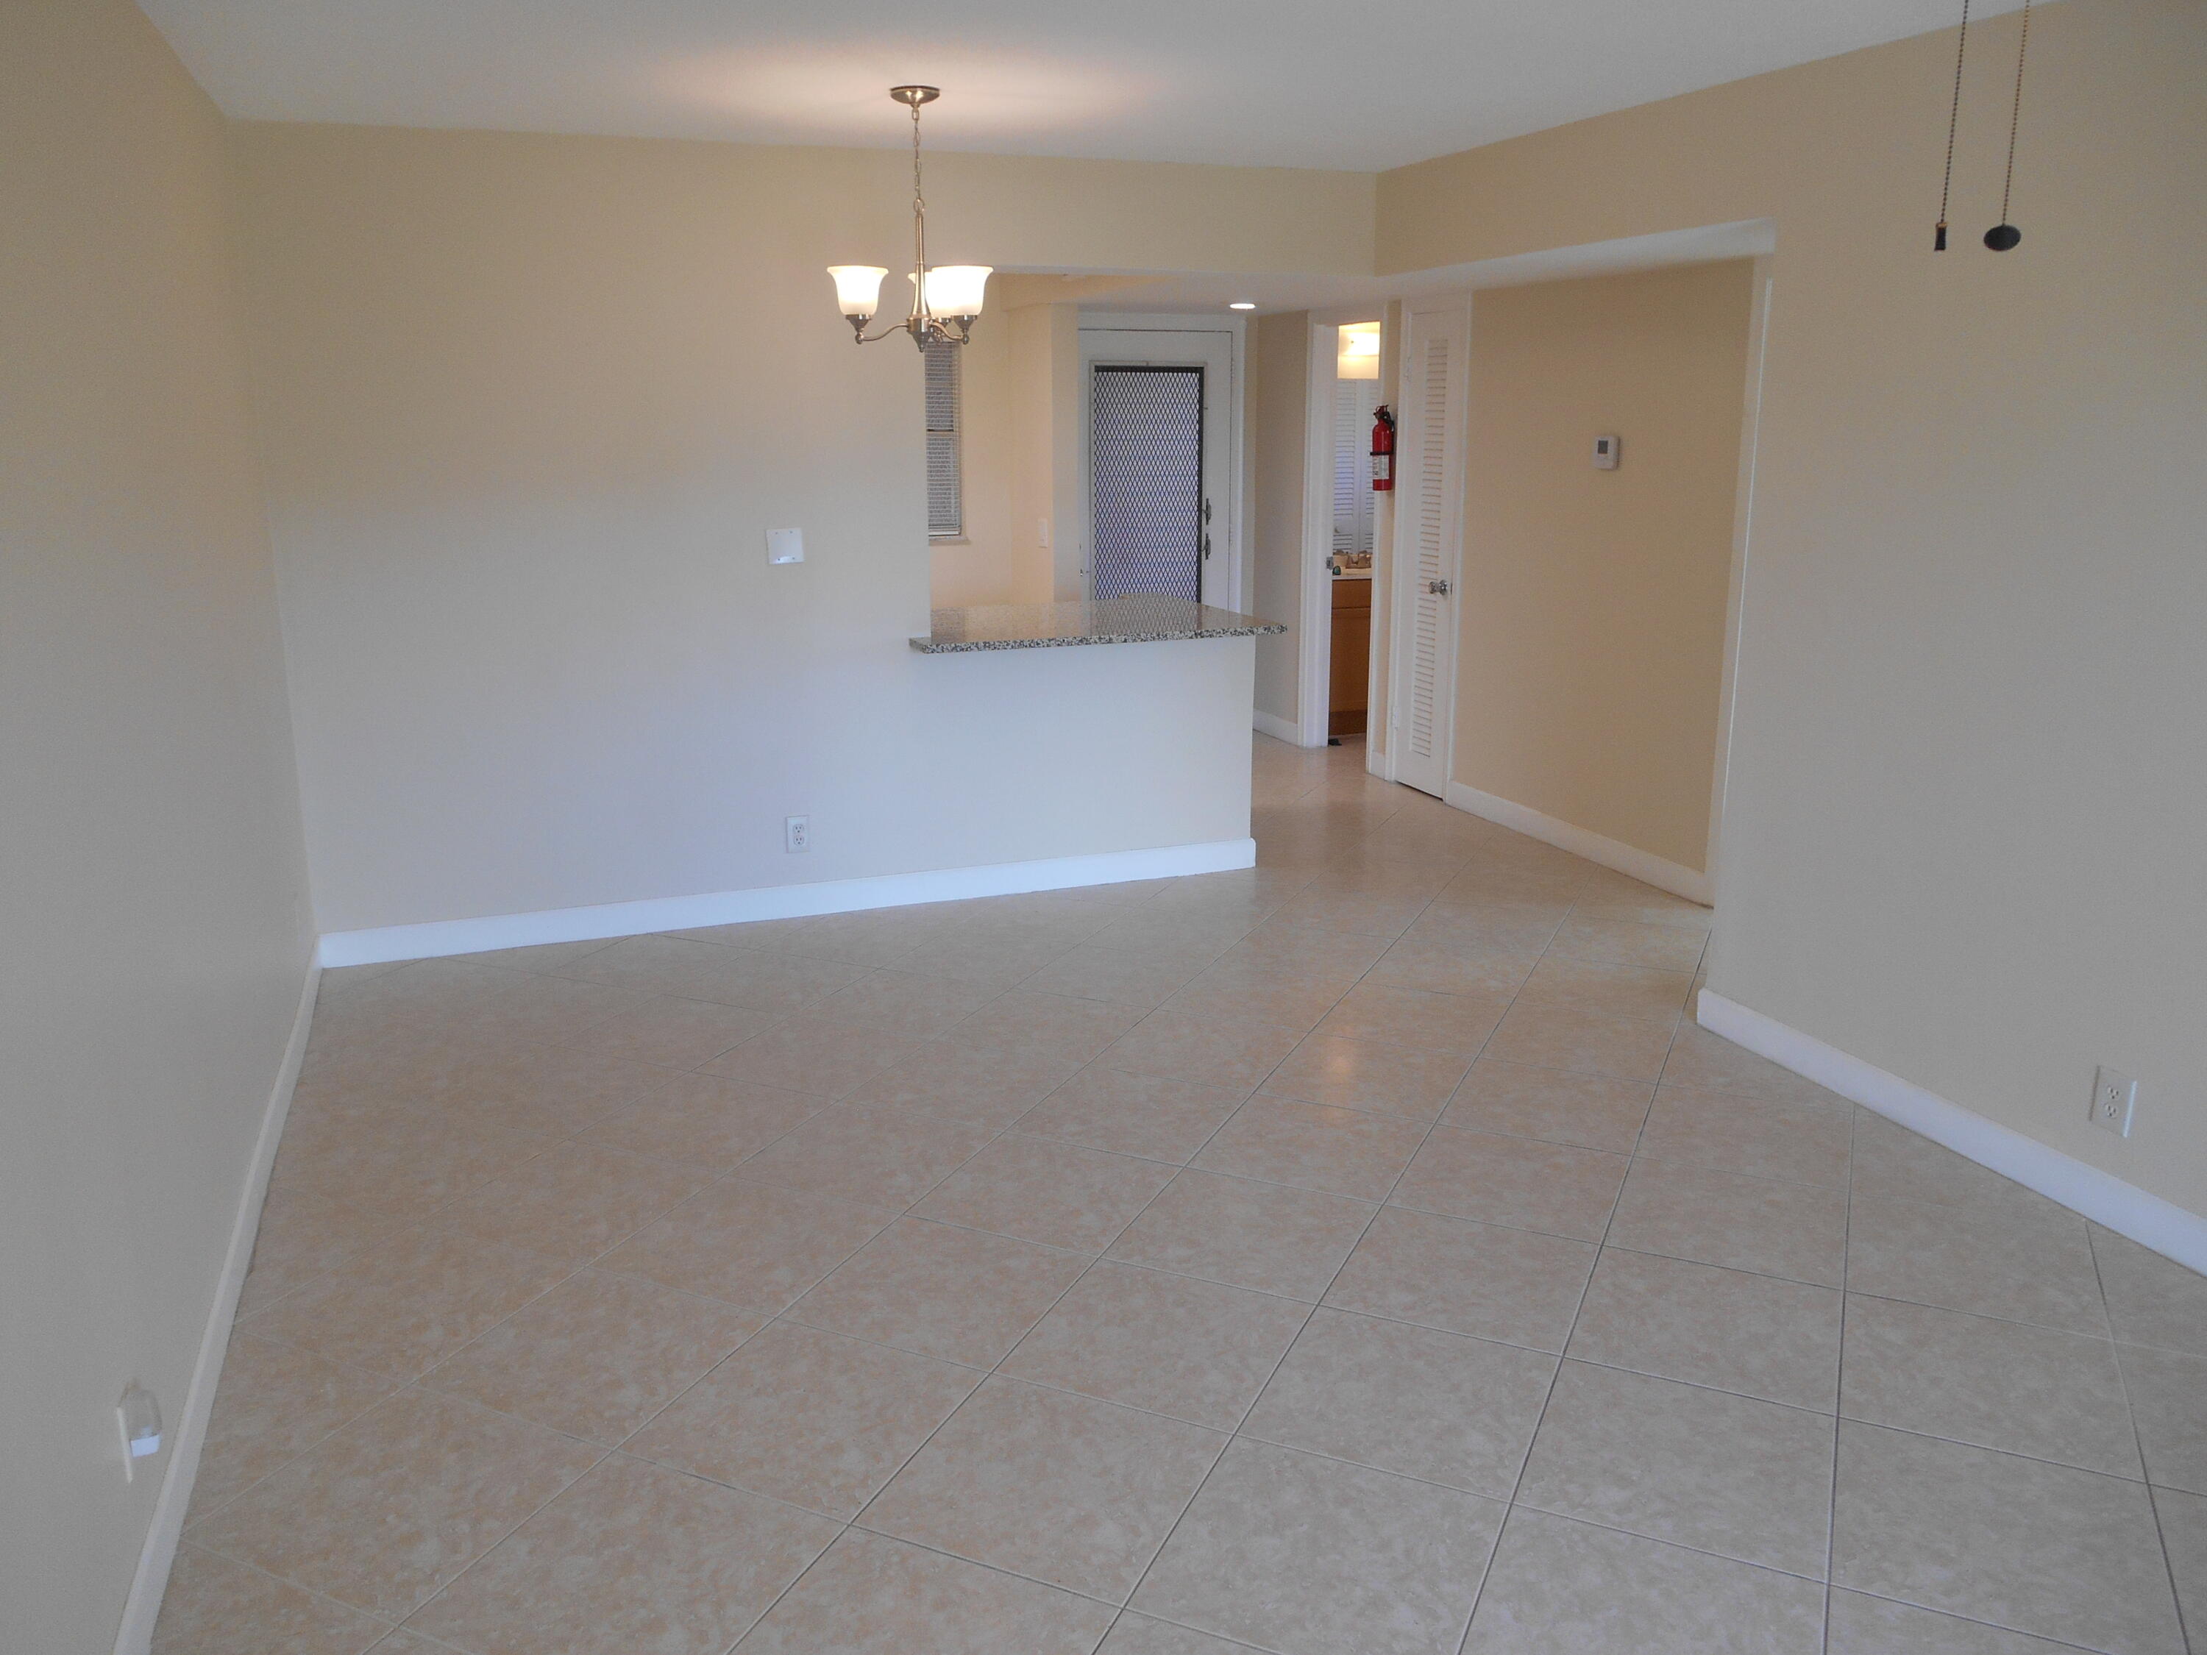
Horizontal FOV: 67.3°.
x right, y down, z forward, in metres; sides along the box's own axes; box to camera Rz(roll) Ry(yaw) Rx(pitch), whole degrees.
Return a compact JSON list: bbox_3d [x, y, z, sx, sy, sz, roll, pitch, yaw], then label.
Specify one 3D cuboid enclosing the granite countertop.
[{"bbox_3d":[-0.151,-0.747,6.045,1.315,0.033,1.100,-6,15,-20],"label":"granite countertop"}]

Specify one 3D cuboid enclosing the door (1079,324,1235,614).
[{"bbox_3d":[0.287,-1.471,8.395,0.876,2.060,0.080,-6,15,-20],"label":"door"}]

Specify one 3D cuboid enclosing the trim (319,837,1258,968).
[{"bbox_3d":[-0.919,0.237,5.602,3.146,0.110,0.018,-6,15,-20],"label":"trim"}]

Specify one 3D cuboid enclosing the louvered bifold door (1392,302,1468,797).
[{"bbox_3d":[1.401,-1.163,7.142,0.045,2.050,0.440,-6,15,-20],"label":"louvered bifold door"}]

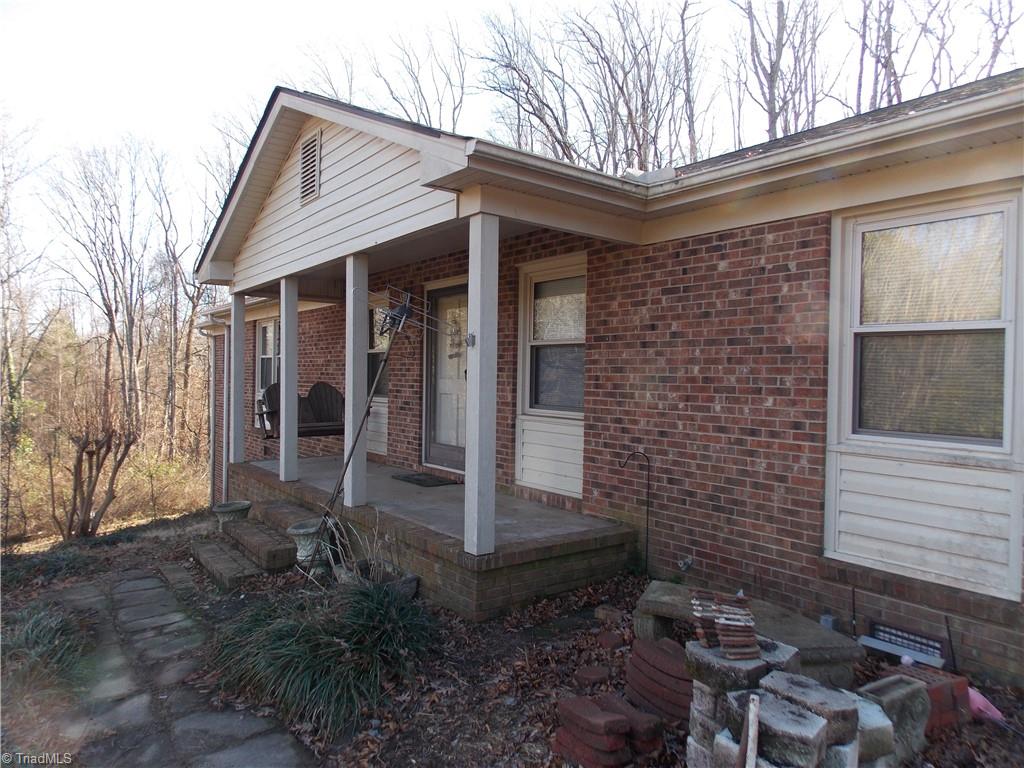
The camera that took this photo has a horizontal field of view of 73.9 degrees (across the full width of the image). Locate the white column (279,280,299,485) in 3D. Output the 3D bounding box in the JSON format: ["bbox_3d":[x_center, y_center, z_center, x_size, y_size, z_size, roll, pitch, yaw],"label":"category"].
[{"bbox_3d":[-2.490,-0.037,7.599,0.142,2.233,0.142,0,1,-37],"label":"white column"}]

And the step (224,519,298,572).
[{"bbox_3d":[-2.462,1.533,6.597,0.328,0.189,1.251,0,1,-37],"label":"step"}]

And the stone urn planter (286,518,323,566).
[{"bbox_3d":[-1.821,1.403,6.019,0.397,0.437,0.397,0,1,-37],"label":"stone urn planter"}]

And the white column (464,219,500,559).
[{"bbox_3d":[-0.190,0.009,4.555,0.142,2.233,0.142,0,1,-37],"label":"white column"}]

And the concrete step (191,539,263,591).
[{"bbox_3d":[-2.725,1.694,6.468,0.318,0.139,1.439,0,1,-37],"label":"concrete step"}]

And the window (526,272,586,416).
[{"bbox_3d":[0.389,-0.377,6.388,0.089,1.290,0.804,0,1,-37],"label":"window"}]

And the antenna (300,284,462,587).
[{"bbox_3d":[-1.341,0.445,5.868,1.042,2.601,0.496,20,-7,-23],"label":"antenna"}]

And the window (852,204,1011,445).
[{"bbox_3d":[2.297,-0.314,3.819,0.089,1.271,0.804,0,1,-37],"label":"window"}]

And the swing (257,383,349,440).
[{"bbox_3d":[-2.744,0.331,9.101,1.271,0.705,0.655,0,1,-37],"label":"swing"}]

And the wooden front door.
[{"bbox_3d":[-0.724,-0.074,7.833,0.079,2.095,0.963,0,1,-37],"label":"wooden front door"}]

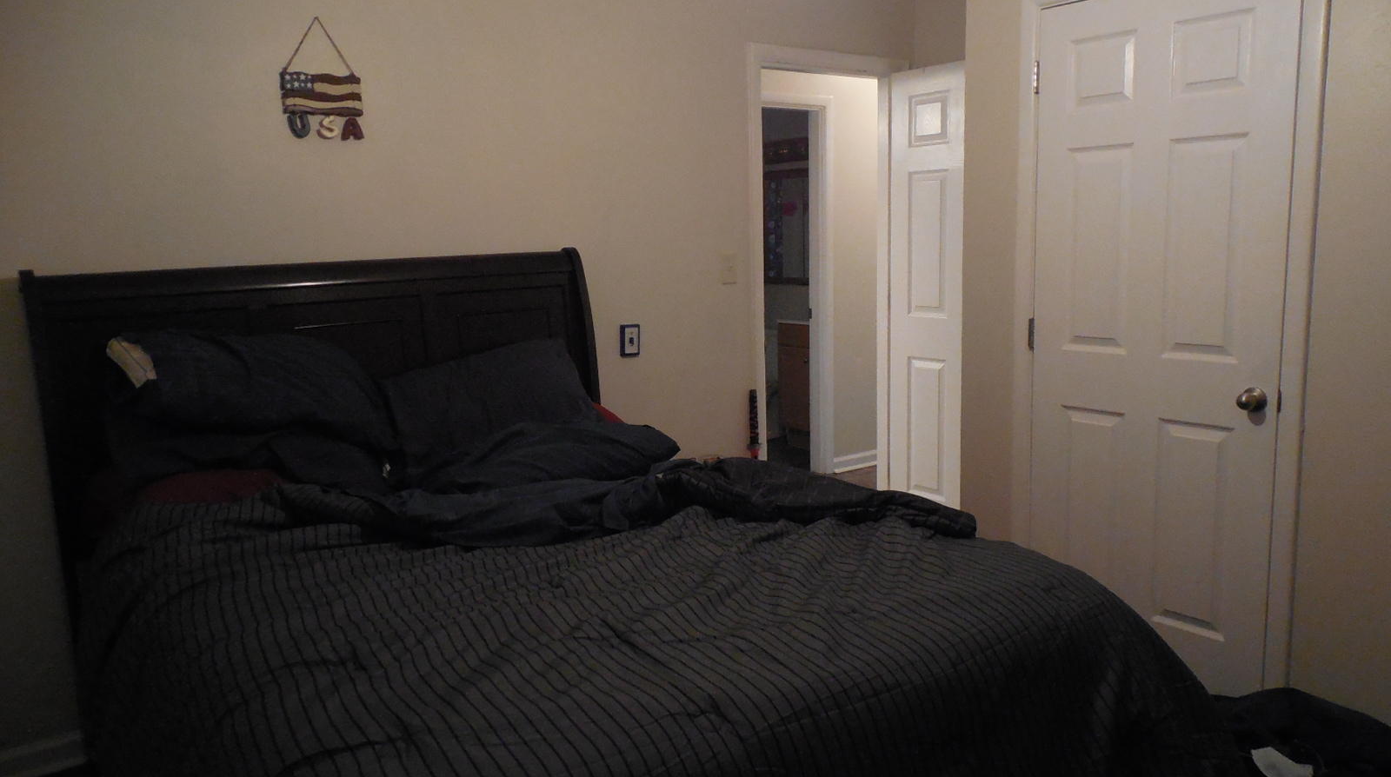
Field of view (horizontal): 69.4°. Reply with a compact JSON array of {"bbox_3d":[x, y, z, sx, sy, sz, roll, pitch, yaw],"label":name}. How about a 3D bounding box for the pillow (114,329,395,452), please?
[{"bbox_3d":[-1.097,-0.009,2.523,0.620,0.170,0.450,-9,33,-36],"label":"pillow"}]

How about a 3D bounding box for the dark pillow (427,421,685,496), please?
[{"bbox_3d":[-0.360,0.162,2.573,0.620,0.140,0.430,-9,11,-36],"label":"dark pillow"}]

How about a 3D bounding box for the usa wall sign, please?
[{"bbox_3d":[-1.097,-0.903,2.938,0.230,0.350,0.020,-9,11,-36],"label":"usa wall sign"}]

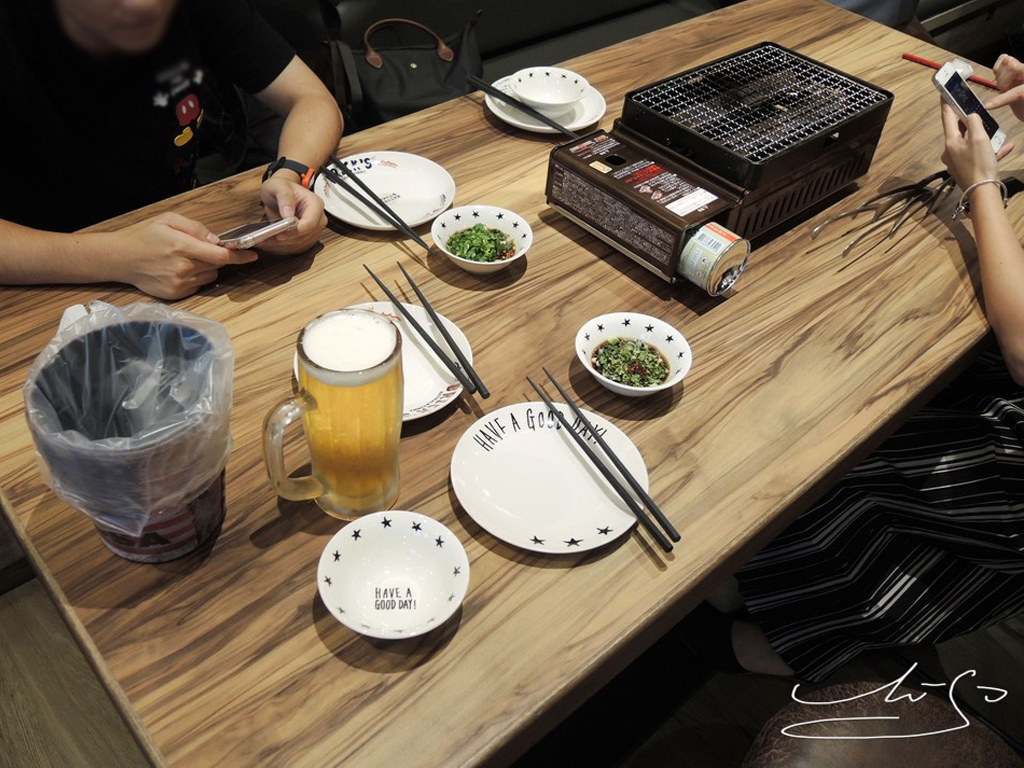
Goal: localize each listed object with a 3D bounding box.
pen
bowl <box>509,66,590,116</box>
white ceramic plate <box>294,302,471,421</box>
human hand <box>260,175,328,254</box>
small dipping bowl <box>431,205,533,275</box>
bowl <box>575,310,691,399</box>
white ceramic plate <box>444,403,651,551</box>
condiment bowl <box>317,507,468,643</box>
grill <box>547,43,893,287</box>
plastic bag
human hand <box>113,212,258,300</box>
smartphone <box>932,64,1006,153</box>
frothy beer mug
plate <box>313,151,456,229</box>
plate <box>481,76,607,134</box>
[{"bbox_3d":[0.761,-0.538,1.432,0.172,0.009,0.009,31,51,23],"label":"pen"},{"bbox_3d":[0.054,-0.415,1.206,0.114,0.045,0.114,3,46,-3],"label":"bowl"},{"bbox_3d":[-0.129,-0.020,0.839,0.175,0.020,0.175,3,46,-3],"label":"white ceramic plate"},{"bbox_3d":[-0.237,-0.180,0.891,0.080,0.075,0.090,18,45,12],"label":"human hand"},{"bbox_3d":[-0.034,-0.151,0.928,0.112,0.042,0.112,3,44,-3],"label":"small dipping bowl"},{"bbox_3d":[0.116,-0.018,0.812,0.112,0.042,0.112,3,44,-3],"label":"bowl"},{"bbox_3d":[0.032,0.082,0.718,0.171,0.020,0.171,3,44,-3],"label":"white ceramic plate"},{"bbox_3d":[-0.089,0.153,0.628,0.112,0.042,0.112,3,44,-3],"label":"condiment bowl"},{"bbox_3d":[0.258,-0.290,1.040,0.398,0.138,0.208,-30,54,-31],"label":"grill"},{"bbox_3d":[-0.265,0.044,0.620,0.150,0.140,0.148,6,44,0],"label":"plastic bag"},{"bbox_3d":[-0.350,-0.136,0.889,0.158,0.074,0.082,2,46,-4],"label":"human hand"},{"bbox_3d":[0.587,-0.352,1.062,0.125,0.010,0.060,49,54,-4],"label":"smartphone"},{"bbox_3d":[-0.146,0.037,0.675,0.118,0.173,0.081,-22,52,-24],"label":"frothy beer mug"},{"bbox_3d":[-0.159,-0.239,1.048,0.175,0.020,0.175,3,46,-3],"label":"plate"},{"bbox_3d":[0.051,-0.415,1.238,0.175,0.020,0.175,3,46,-3],"label":"plate"}]

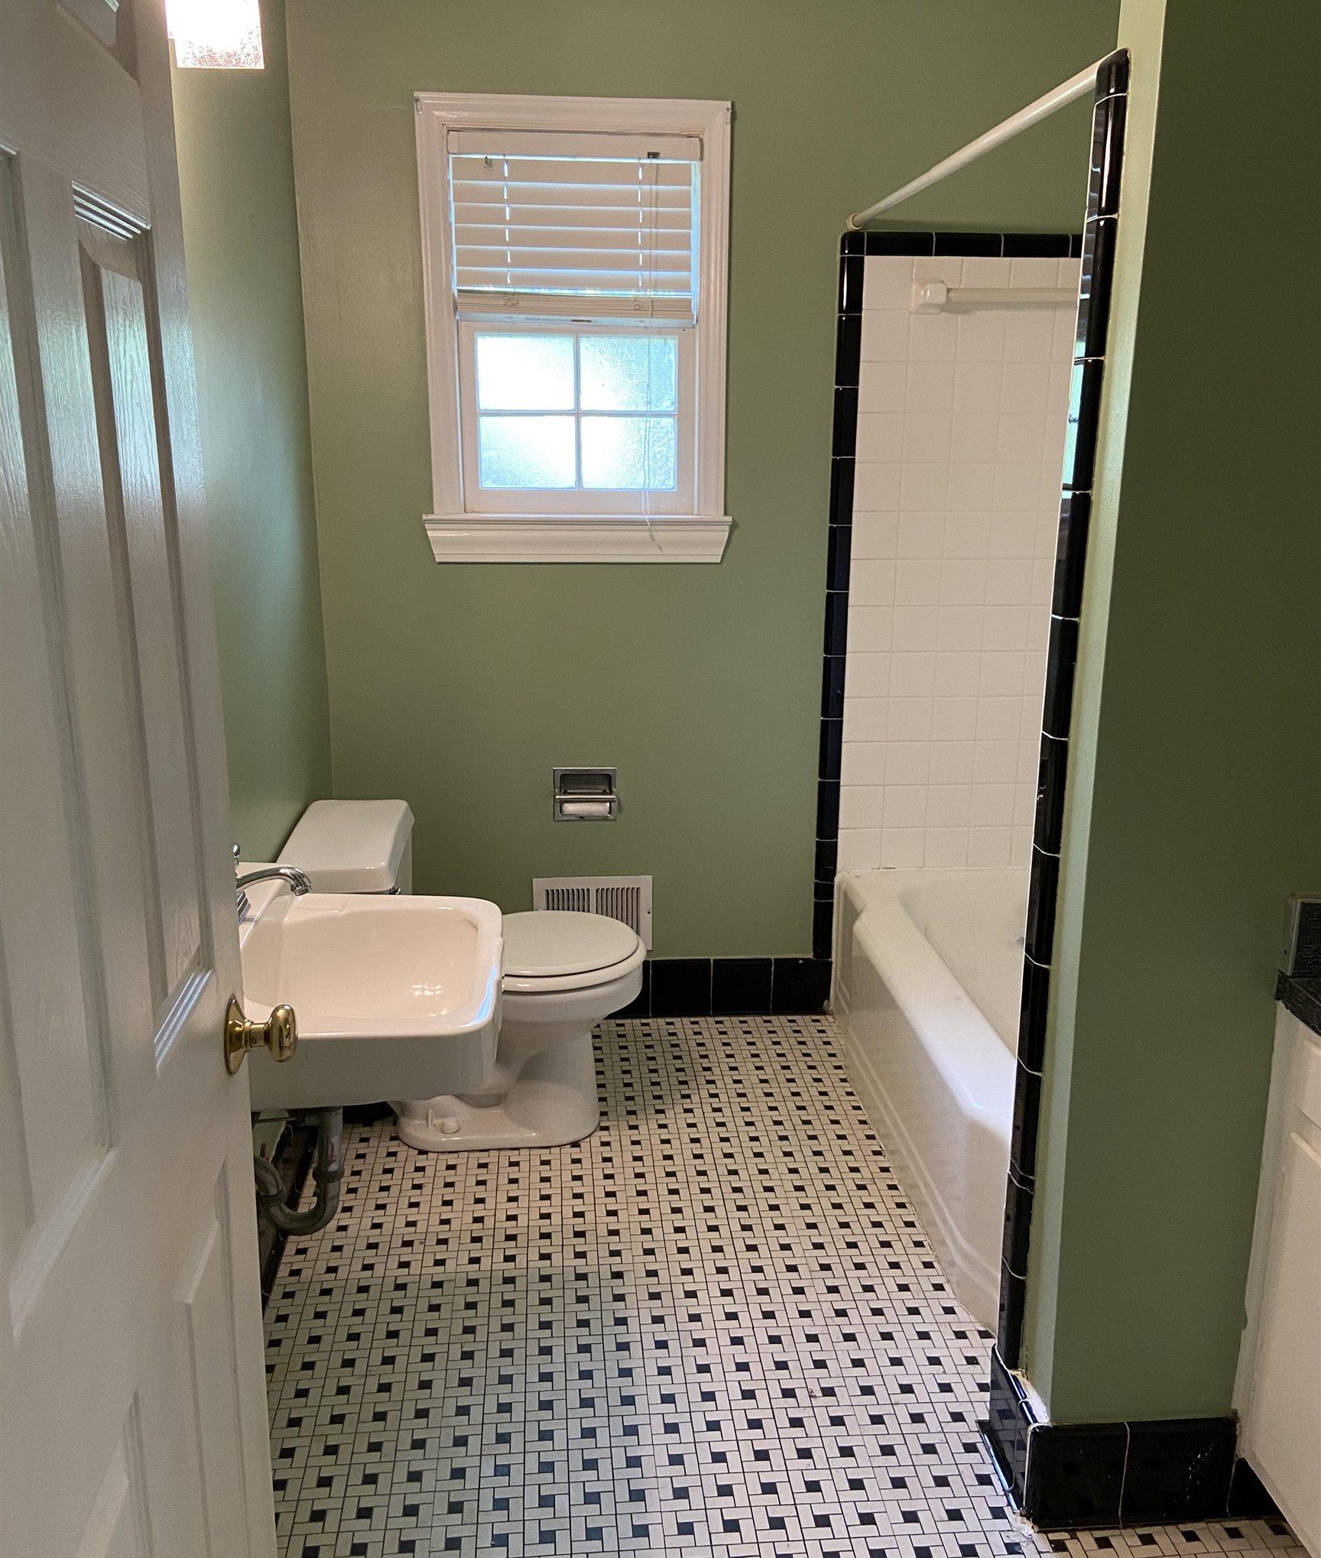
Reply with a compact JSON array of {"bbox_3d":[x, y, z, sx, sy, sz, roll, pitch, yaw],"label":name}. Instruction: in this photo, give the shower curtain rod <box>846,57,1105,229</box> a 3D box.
[{"bbox_3d":[0.497,-1.037,2.229,0.032,0.032,1.469,-1,16,-5],"label":"shower curtain rod"}]

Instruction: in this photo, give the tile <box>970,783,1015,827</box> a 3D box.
[{"bbox_3d":[0.818,0.065,3.264,0.108,0.108,0.010,0,15,-4],"label":"tile"}]

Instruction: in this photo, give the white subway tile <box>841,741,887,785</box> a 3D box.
[{"bbox_3d":[0.491,-0.038,3.212,0.108,0.108,0.010,0,15,-4],"label":"white subway tile"}]

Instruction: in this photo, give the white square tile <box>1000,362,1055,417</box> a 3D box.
[{"bbox_3d":[0.829,-0.885,3.002,0.108,0.108,0.010,0,15,-4],"label":"white square tile"}]

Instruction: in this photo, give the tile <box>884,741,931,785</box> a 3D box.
[{"bbox_3d":[0.601,-0.038,3.220,0.108,0.108,0.010,0,15,-4],"label":"tile"}]

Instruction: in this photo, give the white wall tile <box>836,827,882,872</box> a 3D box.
[{"bbox_3d":[0.489,0.173,3.270,0.108,0.108,0.010,0,15,-4],"label":"white wall tile"}]

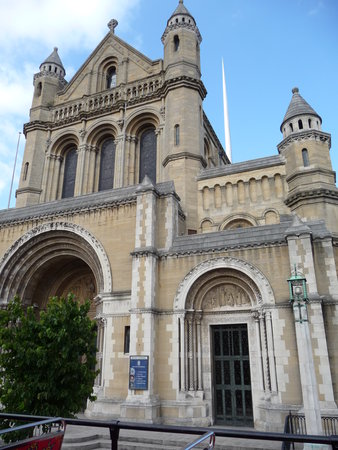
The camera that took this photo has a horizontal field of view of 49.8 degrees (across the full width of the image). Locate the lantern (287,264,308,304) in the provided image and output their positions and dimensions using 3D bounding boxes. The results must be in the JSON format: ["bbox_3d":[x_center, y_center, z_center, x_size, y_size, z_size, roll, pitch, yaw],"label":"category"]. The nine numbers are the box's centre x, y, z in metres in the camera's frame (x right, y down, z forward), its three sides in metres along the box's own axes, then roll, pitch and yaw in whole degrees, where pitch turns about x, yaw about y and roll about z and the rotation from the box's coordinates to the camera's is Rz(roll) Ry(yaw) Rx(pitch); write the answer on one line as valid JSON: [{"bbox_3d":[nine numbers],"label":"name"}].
[{"bbox_3d":[4.612,2.087,13.074,0.620,1.380,0.620,-8,-21,22],"label":"lantern"}]

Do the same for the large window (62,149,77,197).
[{"bbox_3d":[-8.966,-4.589,33.458,1.566,5.562,0.350,-8,-21,22],"label":"large window"}]

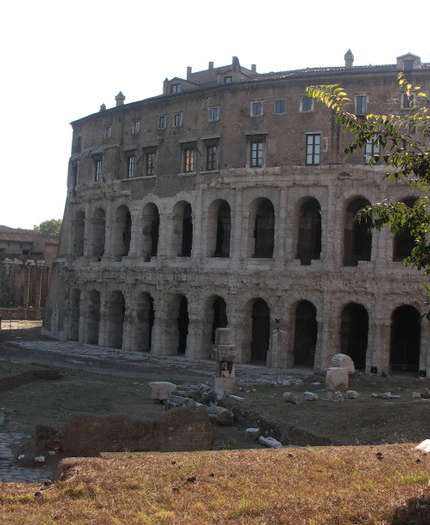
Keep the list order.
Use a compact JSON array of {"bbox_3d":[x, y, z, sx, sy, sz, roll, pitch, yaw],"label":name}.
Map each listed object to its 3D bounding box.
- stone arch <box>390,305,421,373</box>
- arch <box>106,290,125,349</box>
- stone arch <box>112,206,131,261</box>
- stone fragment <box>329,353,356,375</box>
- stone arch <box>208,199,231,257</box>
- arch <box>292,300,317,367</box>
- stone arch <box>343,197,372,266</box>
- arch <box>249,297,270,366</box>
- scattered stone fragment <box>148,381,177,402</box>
[{"bbox_3d":[18.547,7.503,64.986,2.920,6.721,1.600,2,-3,13],"label":"stone arch"},{"bbox_3d":[-11.295,6.887,81.206,2.920,6.721,1.600,0,-4,44],"label":"arch"},{"bbox_3d":[-10.695,-3.761,81.836,2.942,6.397,1.600,0,-4,44],"label":"stone arch"},{"bbox_3d":[11.356,8.899,59.207,1.900,1.750,1.300,3,-2,-25],"label":"stone fragment"},{"bbox_3d":[0.917,-3.538,70.611,2.750,6.150,1.500,1,-2,30],"label":"stone arch"},{"bbox_3d":[9.275,7.222,67.908,2.715,6.759,1.600,1,-2,22],"label":"arch"},{"bbox_3d":[13.925,-3.045,64.867,2.750,6.580,1.500,1,-2,17],"label":"stone arch"},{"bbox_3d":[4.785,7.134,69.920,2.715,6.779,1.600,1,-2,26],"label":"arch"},{"bbox_3d":[-3.149,7.817,40.485,1.650,1.200,1.400,3,-3,-4],"label":"scattered stone fragment"}]

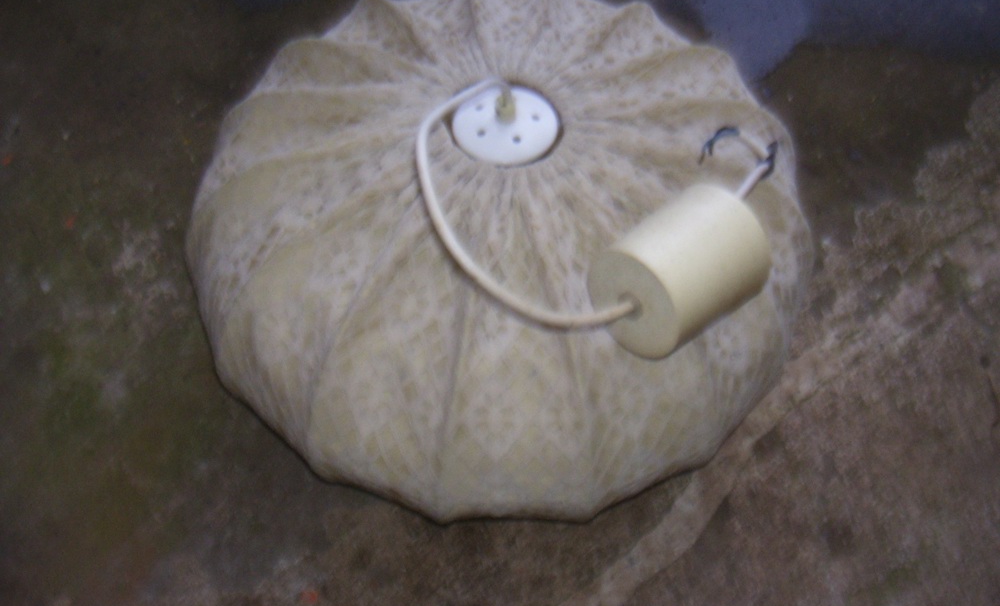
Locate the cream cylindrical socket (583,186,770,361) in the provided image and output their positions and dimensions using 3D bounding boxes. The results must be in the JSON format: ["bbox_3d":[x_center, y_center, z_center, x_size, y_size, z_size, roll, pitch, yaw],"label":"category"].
[{"bbox_3d":[0.098,-0.017,0.583,0.076,0.067,0.067,-33,63,-27],"label":"cream cylindrical socket"}]

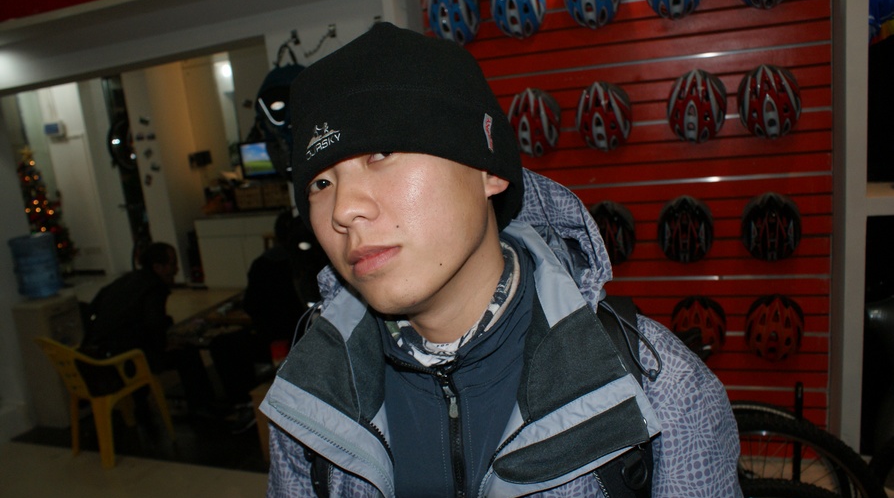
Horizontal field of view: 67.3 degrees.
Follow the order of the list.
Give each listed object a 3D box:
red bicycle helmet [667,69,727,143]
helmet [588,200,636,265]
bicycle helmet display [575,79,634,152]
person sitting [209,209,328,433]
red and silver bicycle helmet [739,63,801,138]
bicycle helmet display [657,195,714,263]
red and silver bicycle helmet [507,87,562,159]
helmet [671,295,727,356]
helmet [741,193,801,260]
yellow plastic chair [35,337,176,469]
[{"bbox_3d":[0.969,-0.546,2.605,0.216,0.282,0.165,-2,24,19],"label":"red bicycle helmet"},{"bbox_3d":[0.680,-0.055,2.815,0.216,0.282,0.165,-2,24,19],"label":"helmet"},{"bbox_3d":[0.615,-0.521,2.622,0.213,0.270,0.160,-2,13,20],"label":"bicycle helmet display"},{"bbox_3d":[-0.945,0.404,3.711,0.700,1.220,0.500,-3,12,13],"label":"person sitting"},{"bbox_3d":[1.151,-0.524,2.393,0.210,0.265,0.160,-8,9,19],"label":"red and silver bicycle helmet"},{"bbox_3d":[0.965,-0.068,2.717,0.216,0.282,0.165,-2,24,19],"label":"bicycle helmet display"},{"bbox_3d":[0.354,-0.516,2.719,0.213,0.270,0.160,-2,13,20],"label":"red and silver bicycle helmet"},{"bbox_3d":[1.007,0.314,2.688,0.213,0.270,0.160,-2,13,20],"label":"helmet"},{"bbox_3d":[1.212,-0.084,2.514,0.213,0.270,0.160,-2,13,20],"label":"helmet"},{"bbox_3d":[-1.896,0.789,3.723,0.510,0.720,0.470,3,14,39],"label":"yellow plastic chair"}]

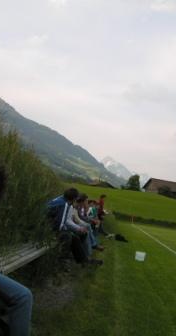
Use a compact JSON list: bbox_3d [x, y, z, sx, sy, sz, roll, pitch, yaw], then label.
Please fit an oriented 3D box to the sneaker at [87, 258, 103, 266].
[{"bbox_3d":[0.102,1.585,8.250,0.290,0.110,0.110,8,-5,4],"label":"sneaker"}]

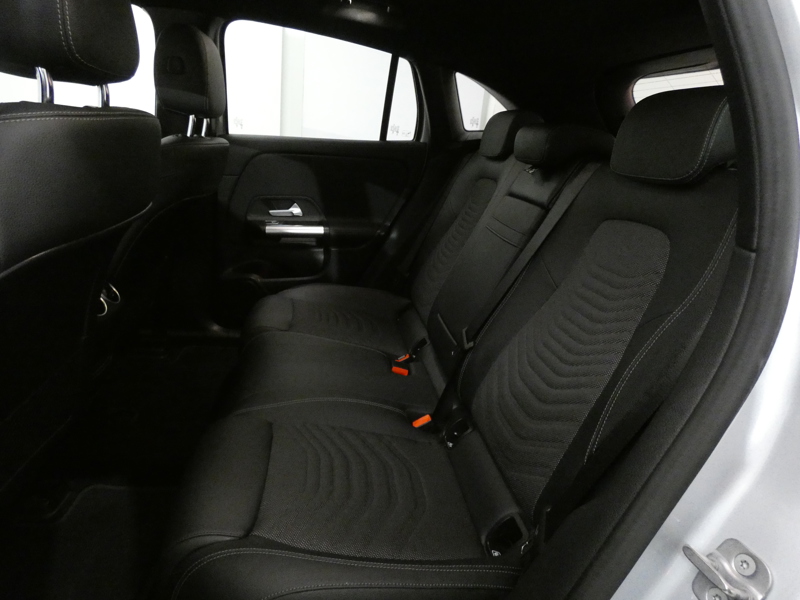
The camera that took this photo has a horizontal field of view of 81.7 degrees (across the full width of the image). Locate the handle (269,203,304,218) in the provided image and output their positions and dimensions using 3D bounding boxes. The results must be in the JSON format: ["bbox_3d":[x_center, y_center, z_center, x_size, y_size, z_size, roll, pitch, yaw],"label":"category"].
[{"bbox_3d":[-0.418,-0.327,1.690,0.118,0.047,0.030,1,20,-11],"label":"handle"}]

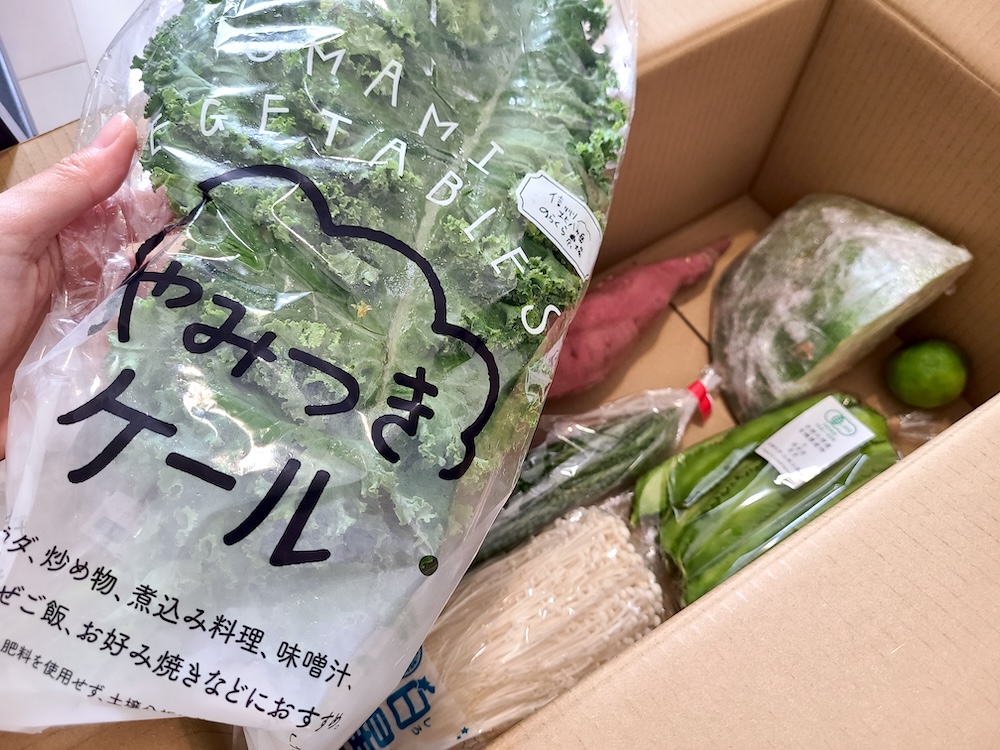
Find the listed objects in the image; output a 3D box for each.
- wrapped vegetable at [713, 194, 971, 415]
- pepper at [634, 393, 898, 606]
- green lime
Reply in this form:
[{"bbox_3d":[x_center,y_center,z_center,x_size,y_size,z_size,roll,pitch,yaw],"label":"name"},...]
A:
[{"bbox_3d":[0.206,-0.067,0.541,0.153,0.117,0.140,-28,65,-13],"label":"wrapped vegetable"},{"bbox_3d":[0.174,0.074,0.498,0.178,0.064,0.080,-28,65,-13],"label":"pepper"},{"bbox_3d":[0.306,0.001,0.542,0.052,0.050,0.049,0,62,1],"label":"green lime"}]

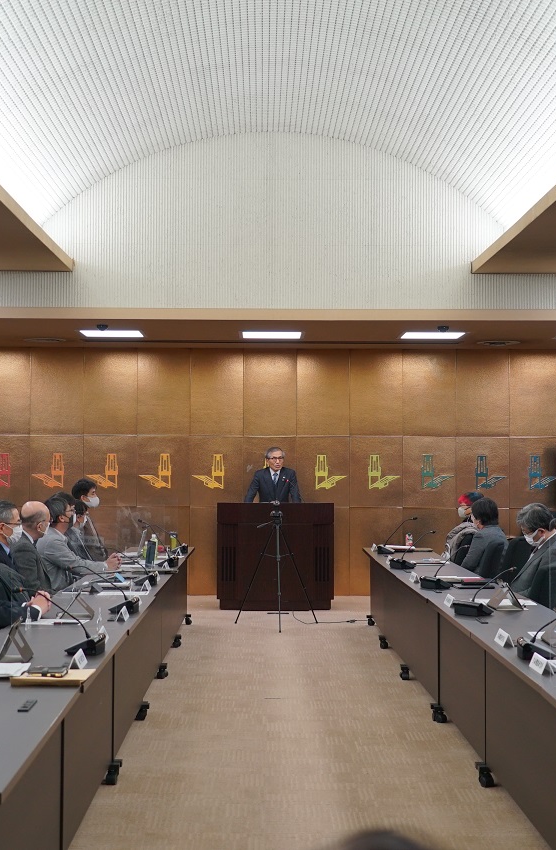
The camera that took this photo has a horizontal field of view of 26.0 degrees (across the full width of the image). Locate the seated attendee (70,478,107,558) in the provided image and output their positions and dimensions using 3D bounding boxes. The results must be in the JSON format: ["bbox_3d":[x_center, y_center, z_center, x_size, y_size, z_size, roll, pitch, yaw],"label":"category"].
[{"bbox_3d":[-1.571,1.153,10.348,0.720,1.340,0.500,0,-2,-1],"label":"seated attendee"}]

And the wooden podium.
[{"bbox_3d":[-0.024,1.358,12.554,1.200,1.090,0.580,0,-2,-1],"label":"wooden podium"}]

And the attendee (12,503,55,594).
[{"bbox_3d":[-1.370,1.129,7.744,0.760,1.280,0.510,1,-2,-21],"label":"attendee"}]

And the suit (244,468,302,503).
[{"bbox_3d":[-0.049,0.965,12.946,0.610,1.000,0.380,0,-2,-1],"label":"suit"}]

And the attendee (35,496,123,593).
[{"bbox_3d":[-1.388,1.157,8.676,0.790,1.280,0.520,1,-2,-31],"label":"attendee"}]

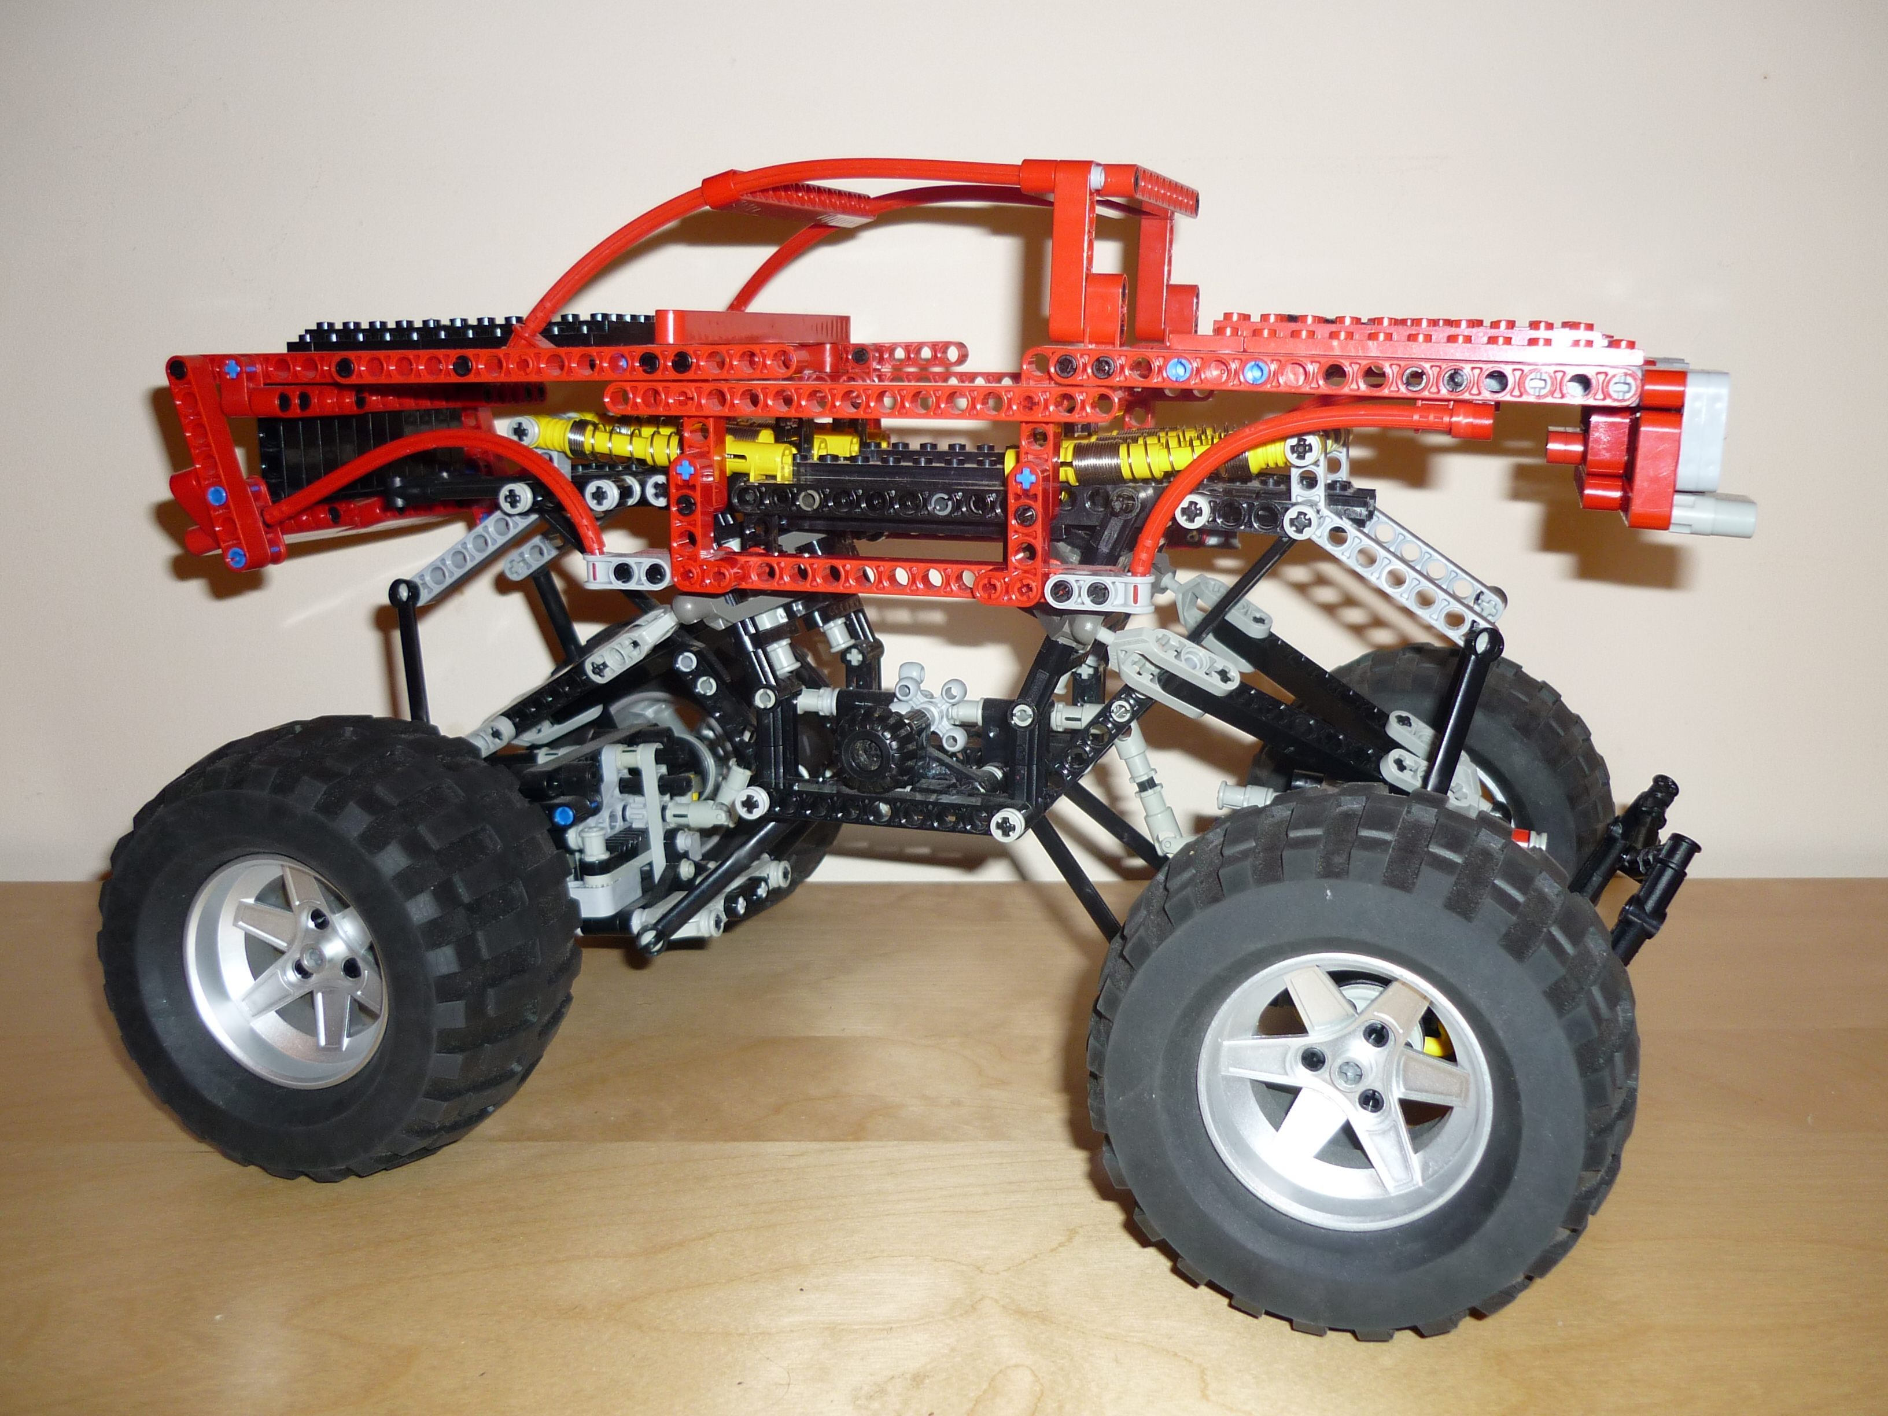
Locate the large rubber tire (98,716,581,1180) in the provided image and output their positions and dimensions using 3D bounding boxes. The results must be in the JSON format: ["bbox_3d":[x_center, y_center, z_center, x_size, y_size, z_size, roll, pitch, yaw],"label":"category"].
[{"bbox_3d":[-0.143,0.056,0.430,0.107,0.107,0.053,4,12,20],"label":"large rubber tire"}]

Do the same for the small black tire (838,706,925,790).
[{"bbox_3d":[-0.017,0.010,0.446,0.021,0.021,0.013,3,12,15],"label":"small black tire"}]

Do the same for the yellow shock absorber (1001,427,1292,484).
[{"bbox_3d":[0.048,-0.057,0.410,0.070,0.011,0.011,-1,11,15],"label":"yellow shock absorber"}]

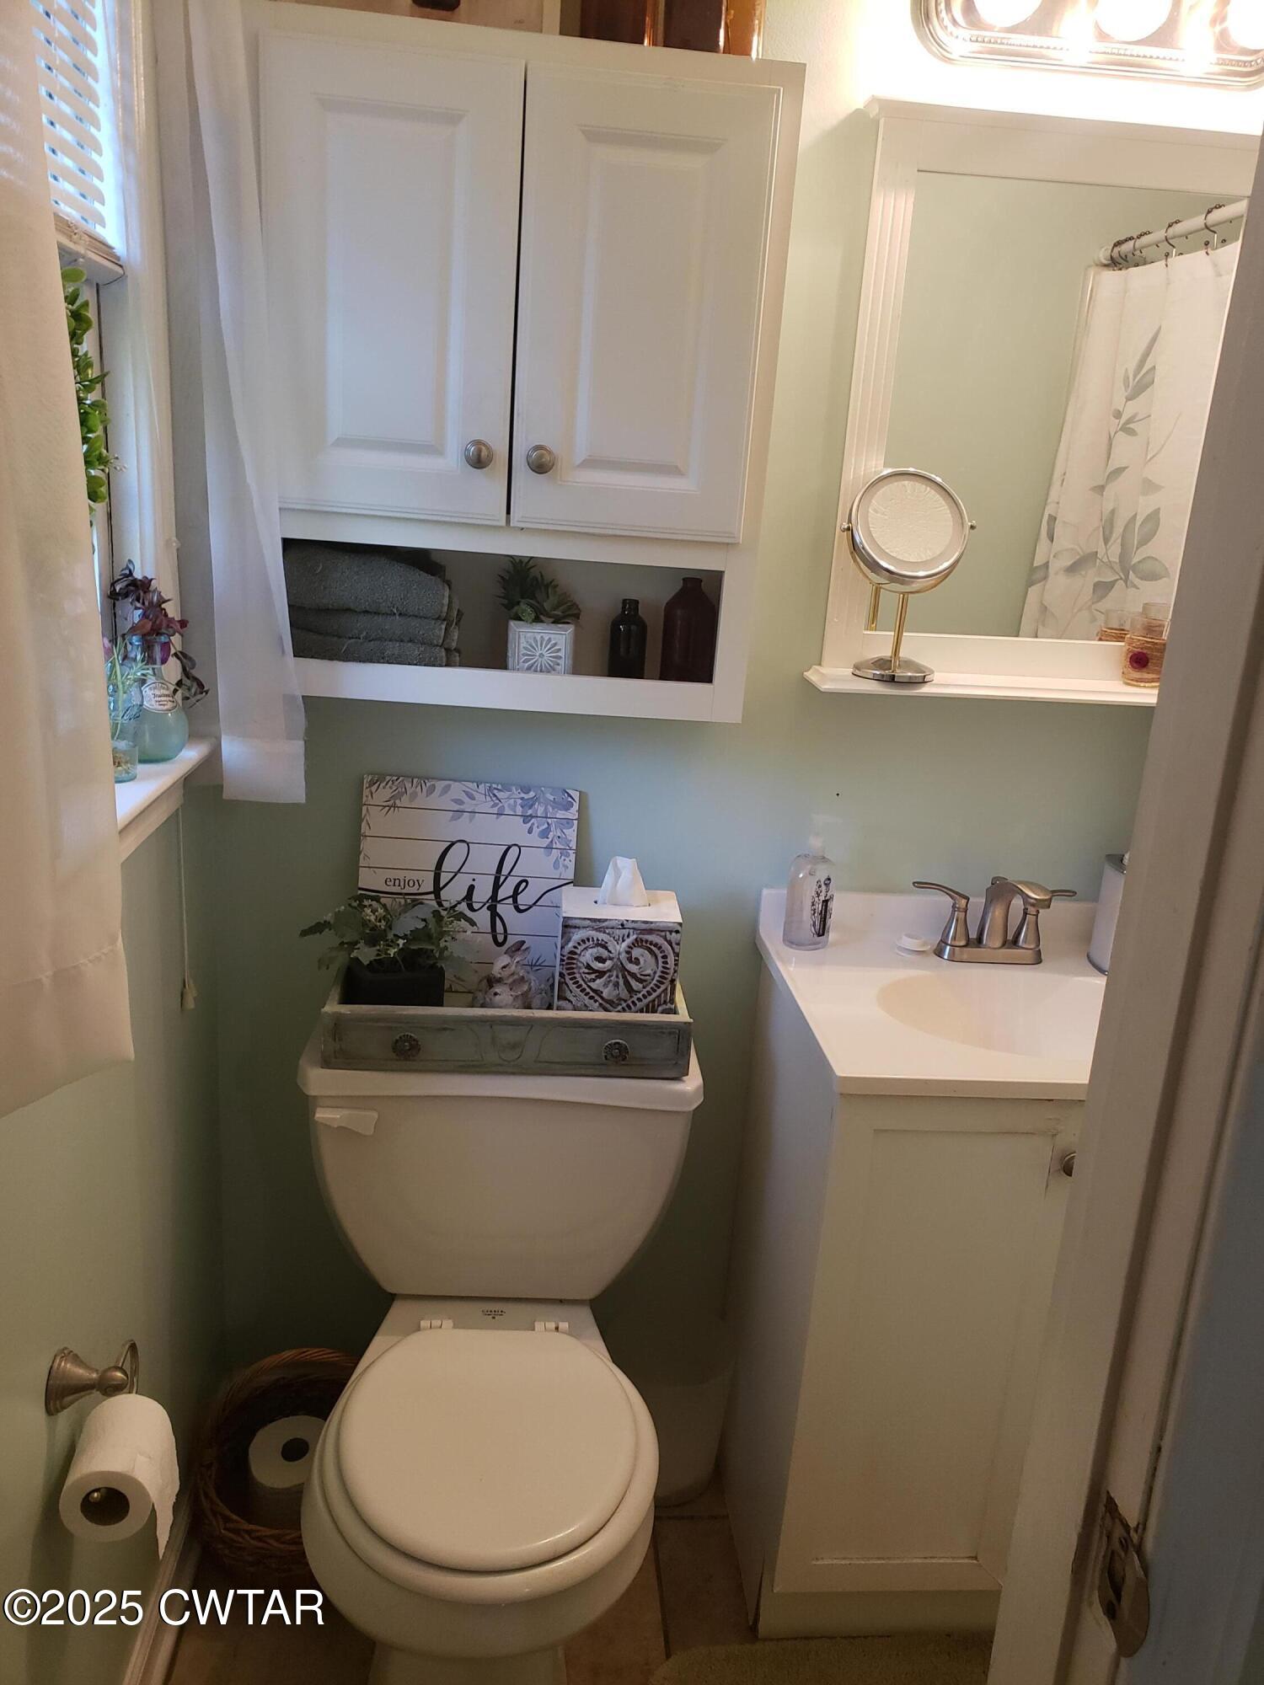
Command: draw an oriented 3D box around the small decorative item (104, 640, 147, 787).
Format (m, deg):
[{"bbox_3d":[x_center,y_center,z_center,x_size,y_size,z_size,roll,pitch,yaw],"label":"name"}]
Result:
[{"bbox_3d":[-0.524,-0.136,1.298,0.055,0.145,0.055,2,16,-6],"label":"small decorative item"}]

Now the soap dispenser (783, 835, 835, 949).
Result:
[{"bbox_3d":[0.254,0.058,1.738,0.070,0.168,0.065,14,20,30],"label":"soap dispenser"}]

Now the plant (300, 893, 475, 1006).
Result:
[{"bbox_3d":[-0.311,0.153,1.610,0.212,0.180,0.165,2,18,-5],"label":"plant"}]

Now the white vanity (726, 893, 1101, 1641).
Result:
[{"bbox_3d":[0.478,0.559,1.739,0.610,0.880,0.445,2,18,-5],"label":"white vanity"}]

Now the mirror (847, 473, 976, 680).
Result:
[{"bbox_3d":[0.337,-0.338,1.592,0.163,0.255,0.110,2,18,-5],"label":"mirror"}]

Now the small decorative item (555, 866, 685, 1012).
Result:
[{"bbox_3d":[-0.021,0.130,1.646,0.147,0.221,0.138,2,18,-5],"label":"small decorative item"}]

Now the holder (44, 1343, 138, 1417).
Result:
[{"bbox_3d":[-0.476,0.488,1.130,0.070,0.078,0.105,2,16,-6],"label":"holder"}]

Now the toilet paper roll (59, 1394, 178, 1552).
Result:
[{"bbox_3d":[-0.455,0.557,1.131,0.085,0.087,0.102,2,16,-6],"label":"toilet paper roll"}]

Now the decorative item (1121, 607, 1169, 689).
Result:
[{"bbox_3d":[0.683,-0.255,1.672,0.071,0.092,0.071,2,18,-5],"label":"decorative item"}]

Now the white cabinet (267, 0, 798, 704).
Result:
[{"bbox_3d":[-0.136,-0.500,1.433,0.567,0.682,0.198,2,16,-6],"label":"white cabinet"}]

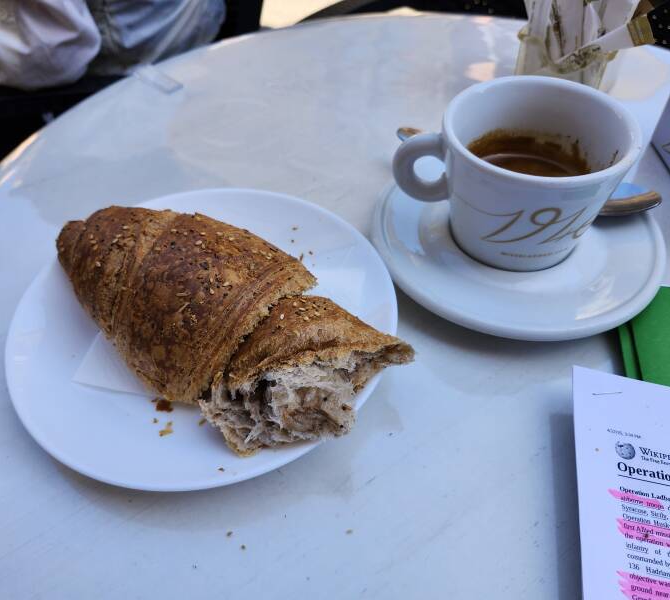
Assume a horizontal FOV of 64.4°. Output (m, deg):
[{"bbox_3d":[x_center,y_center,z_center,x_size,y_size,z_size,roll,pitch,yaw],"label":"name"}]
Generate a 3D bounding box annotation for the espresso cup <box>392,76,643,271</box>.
[{"bbox_3d":[0.082,-0.059,0.263,0.107,0.066,0.086,10,50,10],"label":"espresso cup"}]

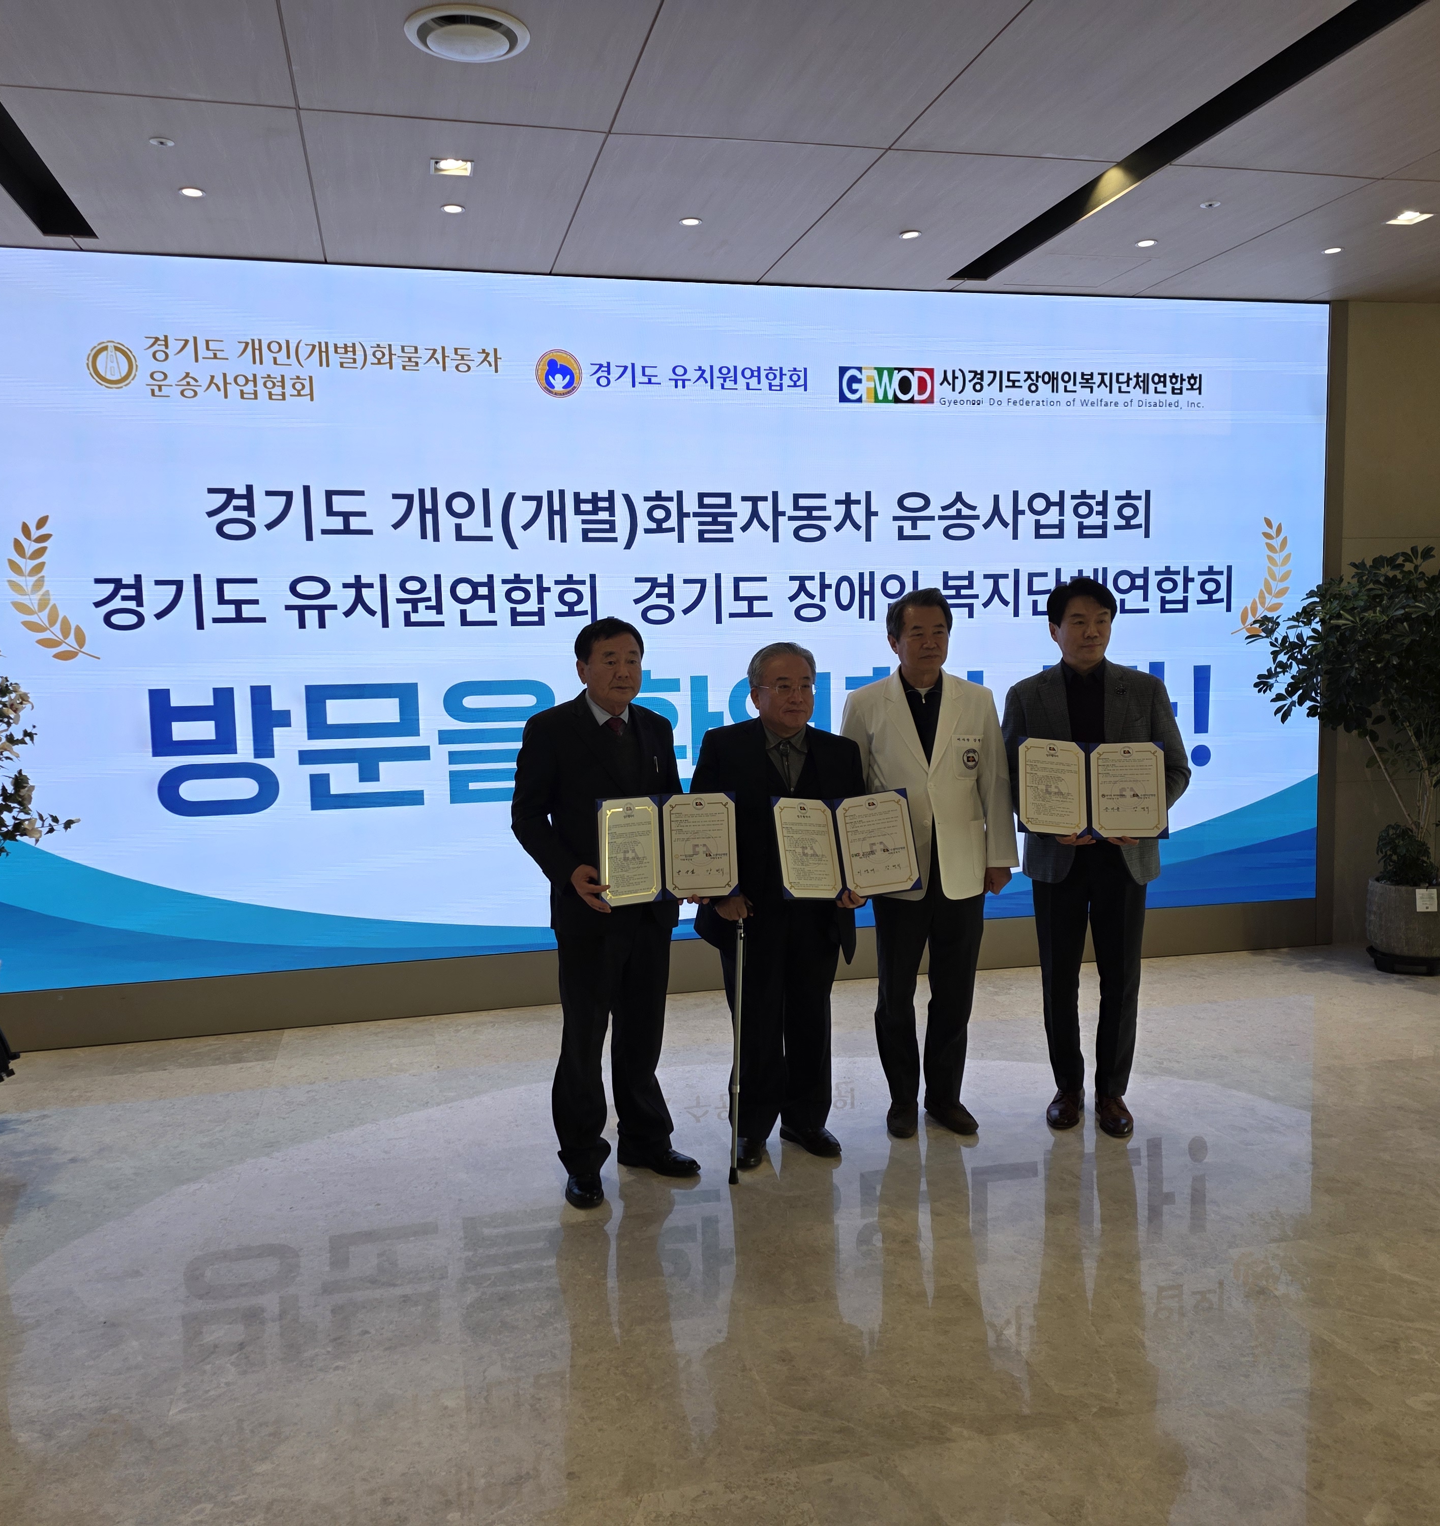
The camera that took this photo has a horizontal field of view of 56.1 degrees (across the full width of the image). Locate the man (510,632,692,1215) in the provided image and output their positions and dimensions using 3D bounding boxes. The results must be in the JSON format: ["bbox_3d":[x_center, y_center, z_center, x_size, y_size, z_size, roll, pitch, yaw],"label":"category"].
[{"bbox_3d":[-0.316,0.411,3.929,0.540,1.676,0.430,-4,6,-30],"label":"man"}]

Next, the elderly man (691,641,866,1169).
[{"bbox_3d":[0.173,0.426,4.154,0.540,1.583,0.420,-3,6,-16],"label":"elderly man"}]

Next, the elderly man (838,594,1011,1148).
[{"bbox_3d":[0.670,0.323,4.324,0.550,1.737,0.380,-2,6,-5],"label":"elderly man"}]

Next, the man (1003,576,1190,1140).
[{"bbox_3d":[1.203,0.299,4.309,0.580,1.766,0.420,0,6,9],"label":"man"}]

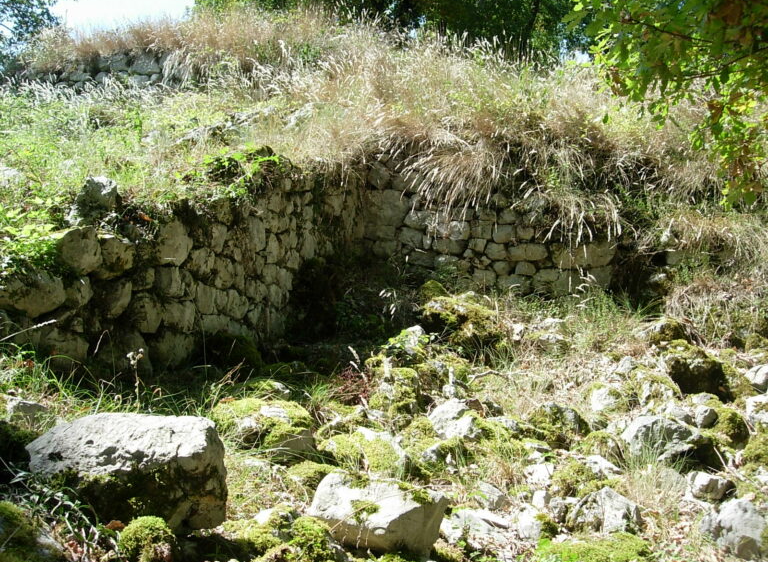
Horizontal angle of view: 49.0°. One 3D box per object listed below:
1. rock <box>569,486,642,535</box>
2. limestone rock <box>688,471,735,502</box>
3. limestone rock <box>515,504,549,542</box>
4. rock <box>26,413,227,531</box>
[{"bbox_3d":[1.018,1.067,3.901,0.332,0.191,0.249,0,5,0],"label":"rock"},{"bbox_3d":[1.594,1.008,4.120,0.211,0.136,0.169,0,5,0],"label":"limestone rock"},{"bbox_3d":[0.595,0.974,3.400,0.135,0.135,0.125,0,8,0],"label":"limestone rock"},{"bbox_3d":[-1.093,0.813,3.580,0.820,0.370,0.520,-1,8,-5],"label":"rock"}]

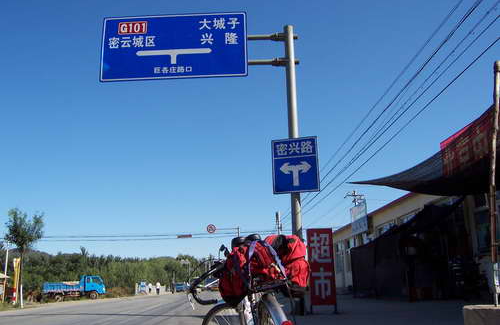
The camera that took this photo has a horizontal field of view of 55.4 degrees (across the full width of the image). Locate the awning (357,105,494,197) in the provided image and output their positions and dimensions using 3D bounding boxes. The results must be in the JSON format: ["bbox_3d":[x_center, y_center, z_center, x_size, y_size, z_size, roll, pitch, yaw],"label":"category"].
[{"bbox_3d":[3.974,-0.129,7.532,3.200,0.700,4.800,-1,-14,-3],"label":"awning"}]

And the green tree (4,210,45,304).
[{"bbox_3d":[-12.063,5.055,25.500,2.100,5.150,2.100,-2,-14,0],"label":"green tree"}]

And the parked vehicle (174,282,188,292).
[{"bbox_3d":[-11.697,21.382,82.000,1.800,1.750,4.200,-1,-14,-3],"label":"parked vehicle"}]

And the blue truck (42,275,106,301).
[{"bbox_3d":[-15.647,11.233,42.500,5.300,2.100,1.900,6,-16,-27],"label":"blue truck"}]

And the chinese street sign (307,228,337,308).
[{"bbox_3d":[1.852,2.739,12.400,0.660,2.030,0.150,-5,-15,13],"label":"chinese street sign"}]

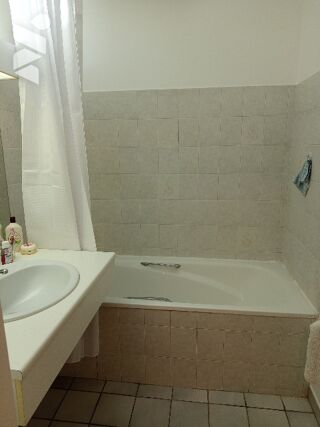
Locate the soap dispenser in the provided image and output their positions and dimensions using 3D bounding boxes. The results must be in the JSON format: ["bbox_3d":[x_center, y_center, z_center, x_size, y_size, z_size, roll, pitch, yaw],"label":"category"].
[{"bbox_3d":[-0.774,0.110,1.565,0.081,0.189,0.050,-7,13,-27],"label":"soap dispenser"}]

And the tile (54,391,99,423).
[{"bbox_3d":[-0.449,1.056,1.619,0.198,0.010,0.198,1,12,7],"label":"tile"}]

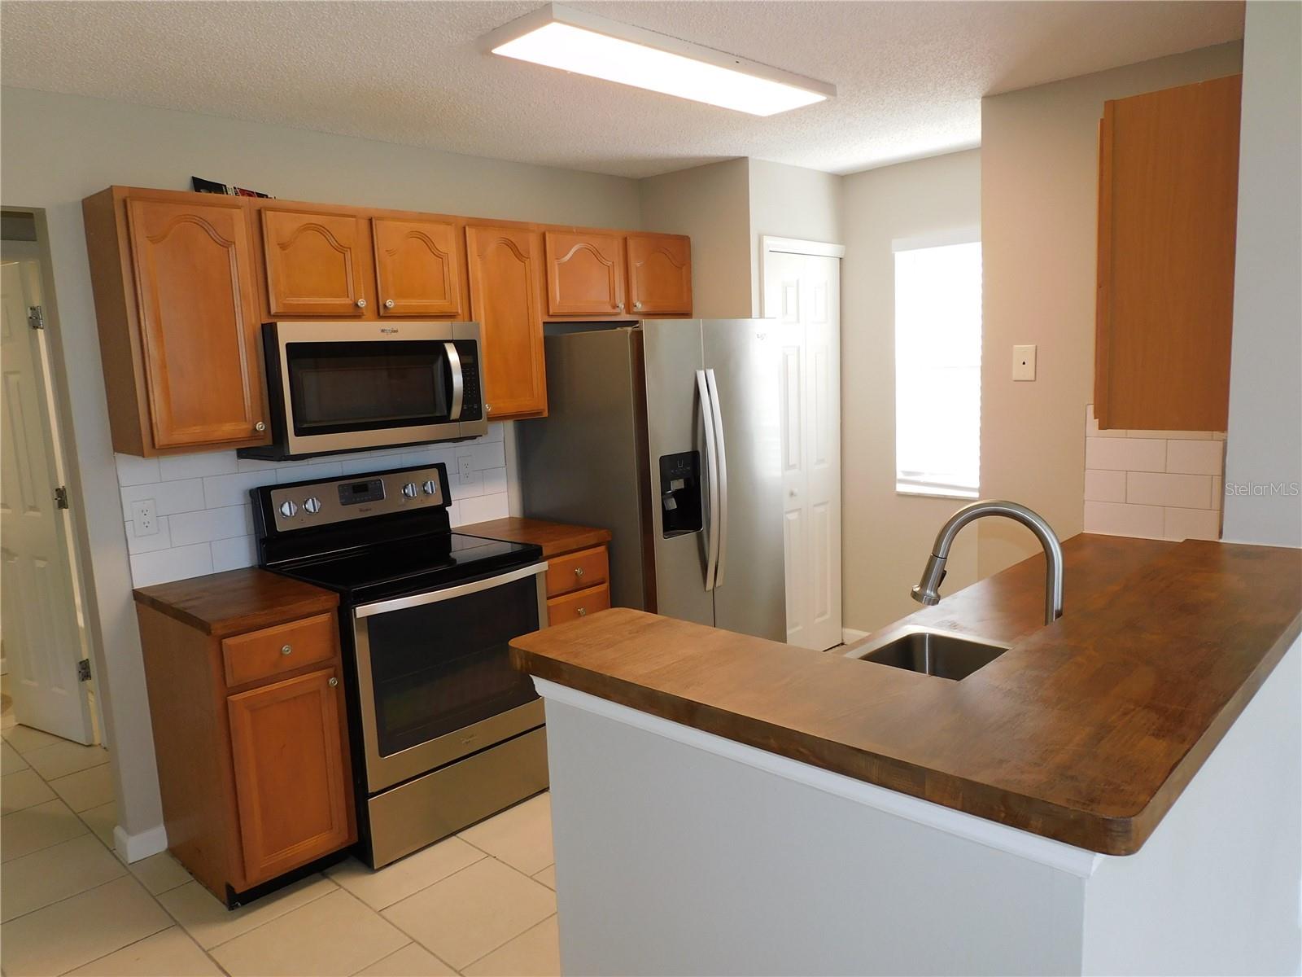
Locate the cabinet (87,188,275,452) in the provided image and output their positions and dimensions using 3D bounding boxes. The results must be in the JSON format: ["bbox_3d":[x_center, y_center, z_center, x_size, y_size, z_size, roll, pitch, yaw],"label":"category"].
[{"bbox_3d":[-1.467,-0.507,2.825,0.320,0.768,0.380,6,12,44],"label":"cabinet"}]

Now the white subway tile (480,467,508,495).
[{"bbox_3d":[-0.671,-0.030,3.878,0.014,0.110,0.129,6,12,43],"label":"white subway tile"}]

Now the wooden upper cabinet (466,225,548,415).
[{"bbox_3d":[-0.637,-0.640,3.597,0.247,0.730,0.346,6,12,43],"label":"wooden upper cabinet"}]

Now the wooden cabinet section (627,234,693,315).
[{"bbox_3d":[-0.055,-0.968,4.207,0.310,0.358,0.432,6,12,44],"label":"wooden cabinet section"}]

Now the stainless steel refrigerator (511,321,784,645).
[{"bbox_3d":[0.024,0.134,4.032,0.830,1.735,0.860,6,12,44],"label":"stainless steel refrigerator"}]

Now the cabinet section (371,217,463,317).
[{"bbox_3d":[-0.936,-0.795,3.323,0.310,0.350,0.366,6,12,44],"label":"cabinet section"}]

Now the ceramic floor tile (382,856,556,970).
[{"bbox_3d":[-0.521,1.246,2.668,0.403,0.012,0.403,6,12,44],"label":"ceramic floor tile"}]

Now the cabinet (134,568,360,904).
[{"bbox_3d":[-1.298,0.774,2.916,0.635,0.907,0.376,6,12,44],"label":"cabinet"}]

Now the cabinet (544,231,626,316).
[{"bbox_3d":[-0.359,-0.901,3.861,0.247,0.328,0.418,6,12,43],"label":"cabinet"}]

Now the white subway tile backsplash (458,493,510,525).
[{"bbox_3d":[-0.708,0.087,3.851,0.014,0.111,0.252,6,12,43],"label":"white subway tile backsplash"}]

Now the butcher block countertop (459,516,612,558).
[{"bbox_3d":[-0.516,0.190,3.614,0.632,0.038,0.374,6,12,43],"label":"butcher block countertop"}]

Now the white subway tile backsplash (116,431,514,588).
[{"bbox_3d":[-1.155,0.008,3.423,0.020,0.443,1.520,6,12,44],"label":"white subway tile backsplash"}]

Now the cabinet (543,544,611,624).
[{"bbox_3d":[-0.508,0.633,3.727,0.625,0.880,0.372,6,12,44],"label":"cabinet"}]

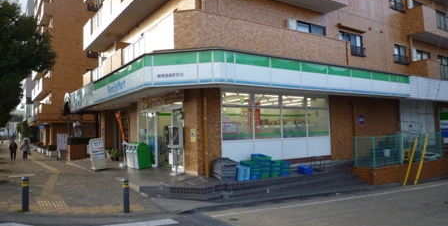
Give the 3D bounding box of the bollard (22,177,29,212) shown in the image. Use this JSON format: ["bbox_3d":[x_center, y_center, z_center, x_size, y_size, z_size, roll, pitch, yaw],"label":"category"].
[{"bbox_3d":[-4.321,1.766,7.060,0.125,0.745,0.125,0,-3,-35],"label":"bollard"}]

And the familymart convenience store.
[{"bbox_3d":[1.760,0.268,15.066,13.201,3.793,7.497,0,-3,-35],"label":"familymart convenience store"}]

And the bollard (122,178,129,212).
[{"bbox_3d":[-2.116,1.782,7.002,0.125,0.745,0.125,0,-3,-35],"label":"bollard"}]

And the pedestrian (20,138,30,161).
[{"bbox_3d":[-14.463,2.598,23.572,0.600,1.620,0.420,0,-3,-35],"label":"pedestrian"}]

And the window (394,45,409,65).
[{"bbox_3d":[9.771,-3.178,17.742,1.382,0.956,0.200,0,-3,-35],"label":"window"}]

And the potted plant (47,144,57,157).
[{"bbox_3d":[-12.786,2.770,24.074,0.650,0.950,0.650,0,-3,-35],"label":"potted plant"}]

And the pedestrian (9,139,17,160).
[{"bbox_3d":[-15.561,2.722,23.842,0.550,1.500,0.360,0,-3,-35],"label":"pedestrian"}]

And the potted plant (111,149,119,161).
[{"bbox_3d":[-5.425,2.102,16.164,0.420,0.600,0.420,0,-3,-35],"label":"potted plant"}]

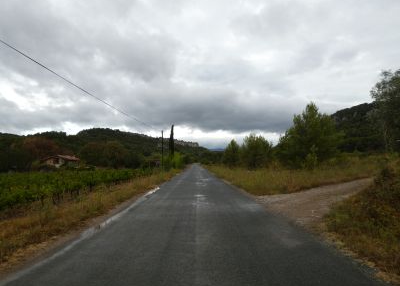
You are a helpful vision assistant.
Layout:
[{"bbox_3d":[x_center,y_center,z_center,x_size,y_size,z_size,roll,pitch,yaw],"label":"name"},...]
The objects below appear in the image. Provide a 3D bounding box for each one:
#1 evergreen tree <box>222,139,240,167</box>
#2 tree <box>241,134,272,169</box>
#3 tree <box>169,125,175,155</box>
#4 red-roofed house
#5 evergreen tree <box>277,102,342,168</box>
[{"bbox_3d":[6.814,2.314,59.985,4.100,6.160,4.100,0,-4,0],"label":"evergreen tree"},{"bbox_3d":[10.598,1.626,52.014,6.000,6.770,5.800,0,-4,0],"label":"tree"},{"bbox_3d":[-6.795,0.686,66.115,1.500,10.510,1.500,0,-4,0],"label":"tree"},{"bbox_3d":[-51.378,6.914,101.766,9.000,4.650,11.000,0,-4,3],"label":"red-roofed house"},{"bbox_3d":[16.659,-1.201,42.188,9.200,10.420,8.800,0,-4,0],"label":"evergreen tree"}]

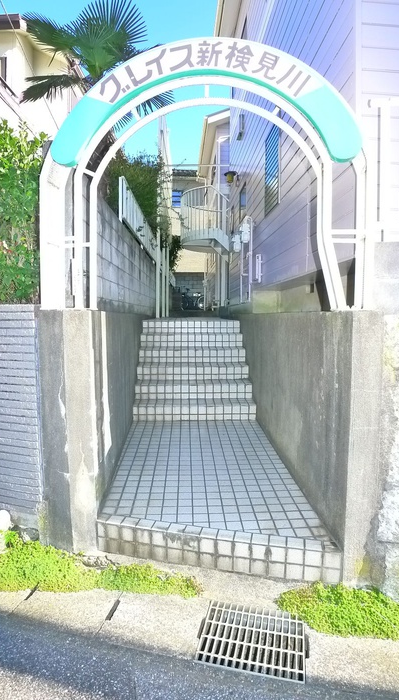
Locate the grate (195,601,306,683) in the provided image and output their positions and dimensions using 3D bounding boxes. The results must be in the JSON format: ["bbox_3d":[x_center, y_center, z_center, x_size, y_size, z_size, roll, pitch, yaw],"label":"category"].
[{"bbox_3d":[0.253,1.392,2.313,0.490,0.045,0.410,1,8,13],"label":"grate"}]

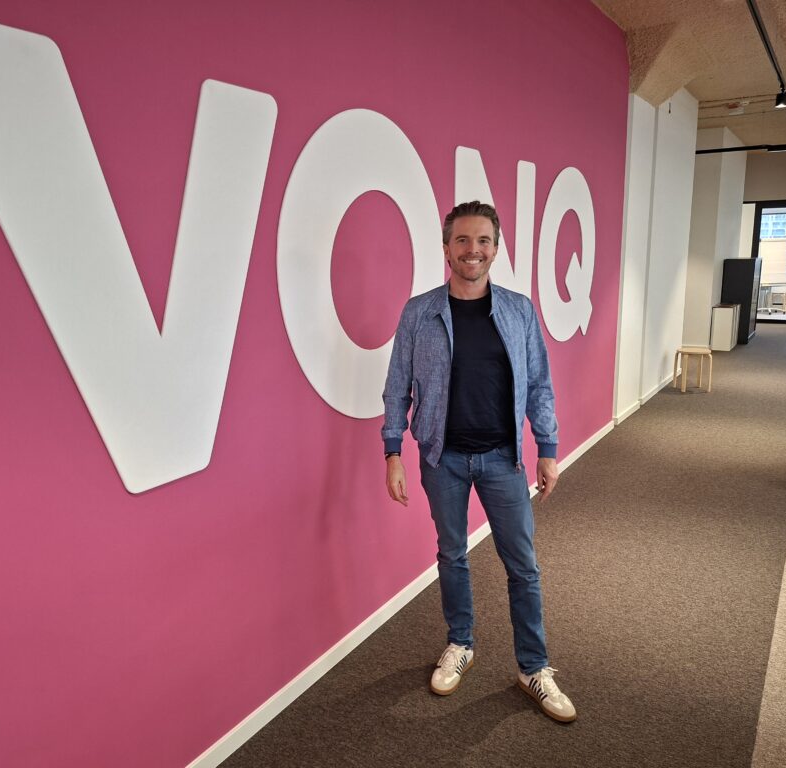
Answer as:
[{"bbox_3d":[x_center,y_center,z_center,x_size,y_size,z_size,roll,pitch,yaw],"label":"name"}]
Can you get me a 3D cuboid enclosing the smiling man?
[{"bbox_3d":[0.319,0.271,2.435,0.660,1.780,0.400,0,11,6],"label":"smiling man"}]

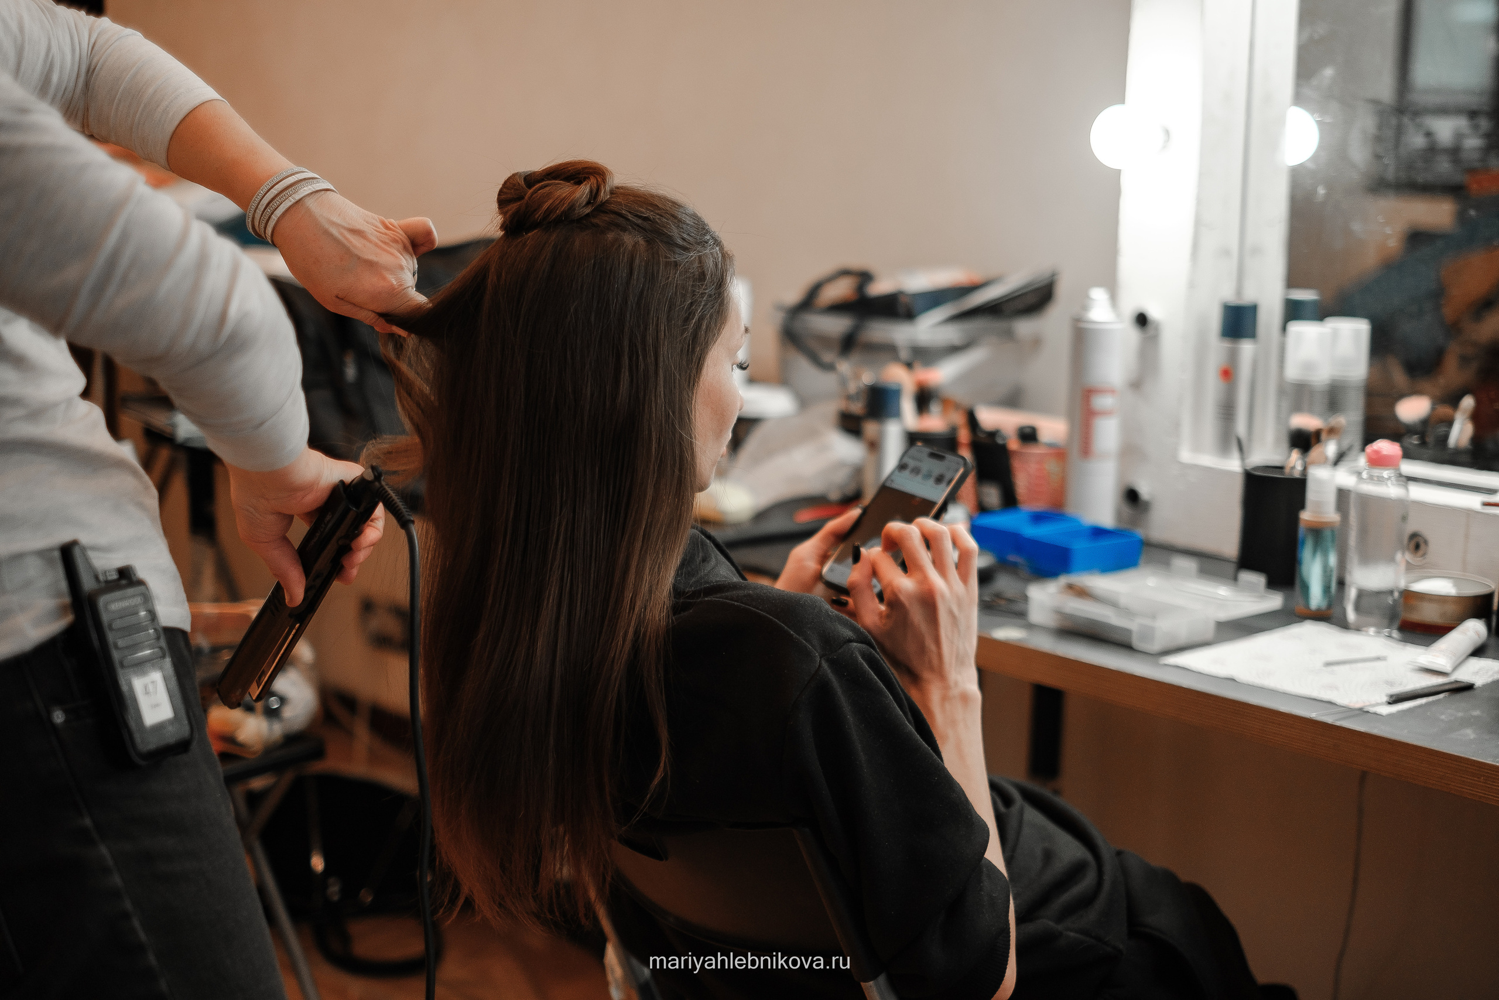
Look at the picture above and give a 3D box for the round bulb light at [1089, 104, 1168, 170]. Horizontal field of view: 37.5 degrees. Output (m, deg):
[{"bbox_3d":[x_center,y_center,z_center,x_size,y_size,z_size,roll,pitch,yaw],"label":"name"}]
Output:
[{"bbox_3d":[0.390,-0.373,2.271,0.082,0.061,0.061,-9,14,-43],"label":"round bulb light"}]

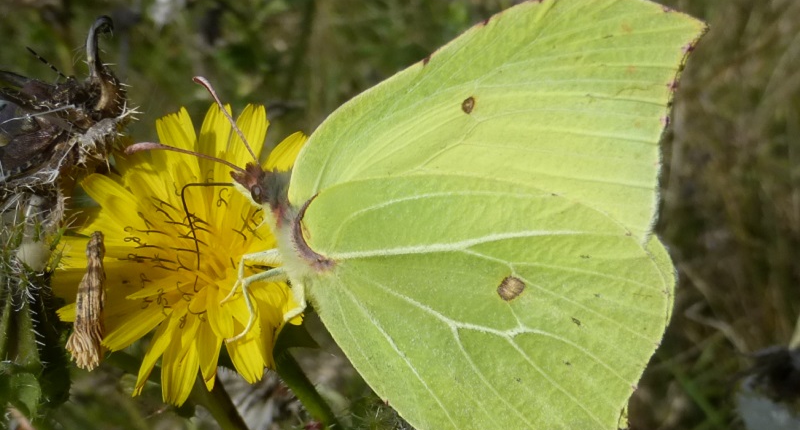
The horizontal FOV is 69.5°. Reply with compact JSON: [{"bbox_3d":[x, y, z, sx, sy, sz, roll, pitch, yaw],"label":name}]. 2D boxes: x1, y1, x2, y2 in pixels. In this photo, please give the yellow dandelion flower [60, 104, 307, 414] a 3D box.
[{"bbox_3d":[-0.015,0.004,0.045,0.021,0.009,0.021,0,71,16],"label":"yellow dandelion flower"}]

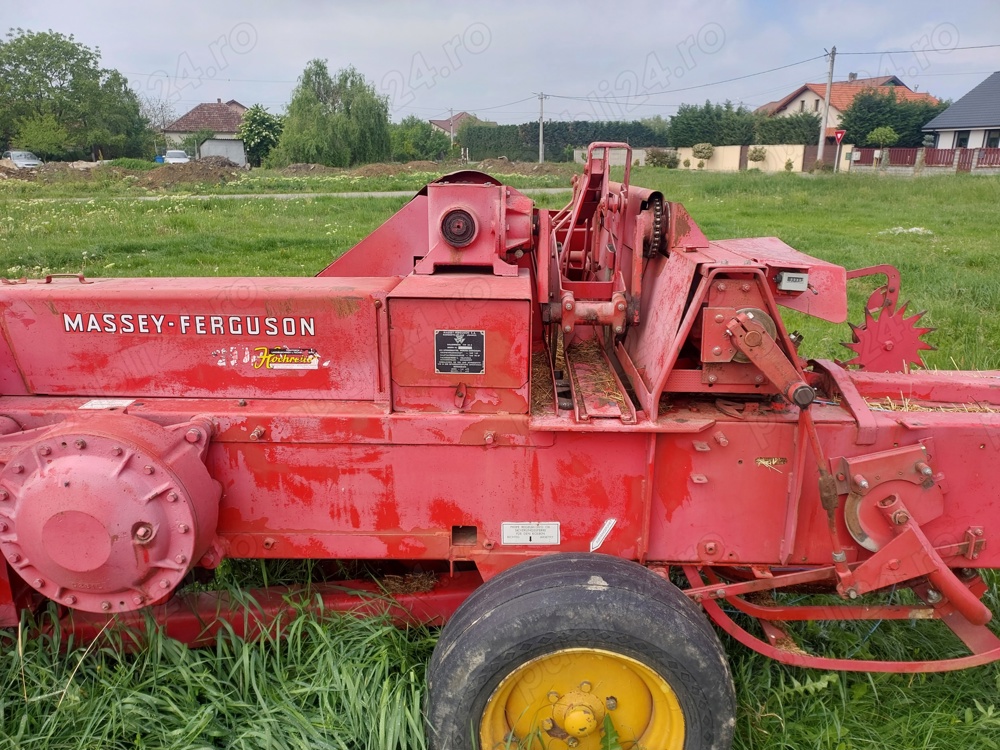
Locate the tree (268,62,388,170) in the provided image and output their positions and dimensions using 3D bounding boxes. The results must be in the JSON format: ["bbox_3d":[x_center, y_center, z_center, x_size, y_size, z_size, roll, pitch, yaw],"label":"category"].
[{"bbox_3d":[-14.453,-22.035,68.606,10.511,8.691,9.000,0,16,0],"label":"tree"}]

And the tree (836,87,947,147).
[{"bbox_3d":[28.760,-17.962,59.358,8.040,5.787,6.000,0,16,0],"label":"tree"}]

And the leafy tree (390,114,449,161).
[{"bbox_3d":[-8.895,-25.711,88.342,6.548,5.218,6.000,0,16,0],"label":"leafy tree"}]

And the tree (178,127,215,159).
[{"bbox_3d":[-24.972,-18.583,66.451,3.116,3.190,2.800,0,16,0],"label":"tree"}]

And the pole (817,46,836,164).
[{"bbox_3d":[21.472,-17.390,53.290,0.300,7.931,0.300,6,17,20],"label":"pole"}]

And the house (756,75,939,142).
[{"bbox_3d":[30.595,-22.123,70.657,12.500,7.763,11.500,-4,16,-13],"label":"house"}]

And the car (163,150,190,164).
[{"bbox_3d":[-22.739,-15.075,57.046,1.770,1.460,4.300,-6,17,-20],"label":"car"}]

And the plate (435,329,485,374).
[{"bbox_3d":[-0.088,-0.050,1.782,0.110,0.100,0.003,0,16,0],"label":"plate"}]

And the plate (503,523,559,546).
[{"bbox_3d":[0.072,0.366,1.866,0.135,0.058,0.003,0,16,0],"label":"plate"}]

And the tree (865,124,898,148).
[{"bbox_3d":[26.083,-15.494,55.373,2.182,3.162,2.200,0,16,0],"label":"tree"}]

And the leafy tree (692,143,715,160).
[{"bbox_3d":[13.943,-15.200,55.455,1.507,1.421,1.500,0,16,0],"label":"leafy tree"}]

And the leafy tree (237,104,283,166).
[{"bbox_3d":[-19.876,-19.772,67.159,3.983,5.103,3.800,0,16,0],"label":"leafy tree"}]

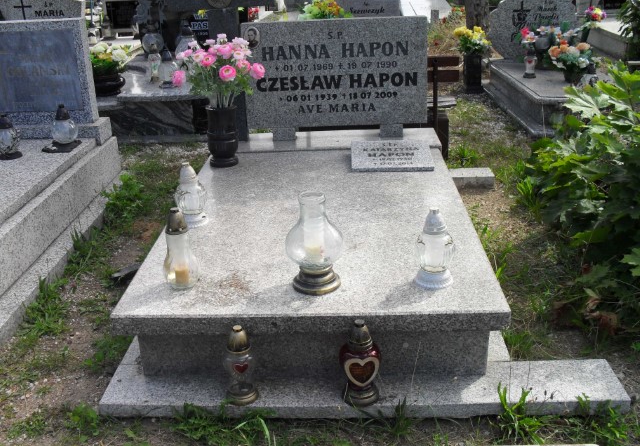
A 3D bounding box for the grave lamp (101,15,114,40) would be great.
[{"bbox_3d":[-2.721,-2.497,8.281,0.119,0.288,0.119,-9,24,-16],"label":"grave lamp"}]

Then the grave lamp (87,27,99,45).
[{"bbox_3d":[-2.841,-2.317,8.028,0.125,0.205,0.125,-1,24,3],"label":"grave lamp"}]

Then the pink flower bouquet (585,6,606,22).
[{"bbox_3d":[2.484,-1.884,5.834,0.200,0.160,0.190,-1,24,3],"label":"pink flower bouquet"}]

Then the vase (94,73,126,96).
[{"bbox_3d":[-1.681,-1.087,5.057,0.313,0.150,0.313,-9,24,-16],"label":"vase"}]

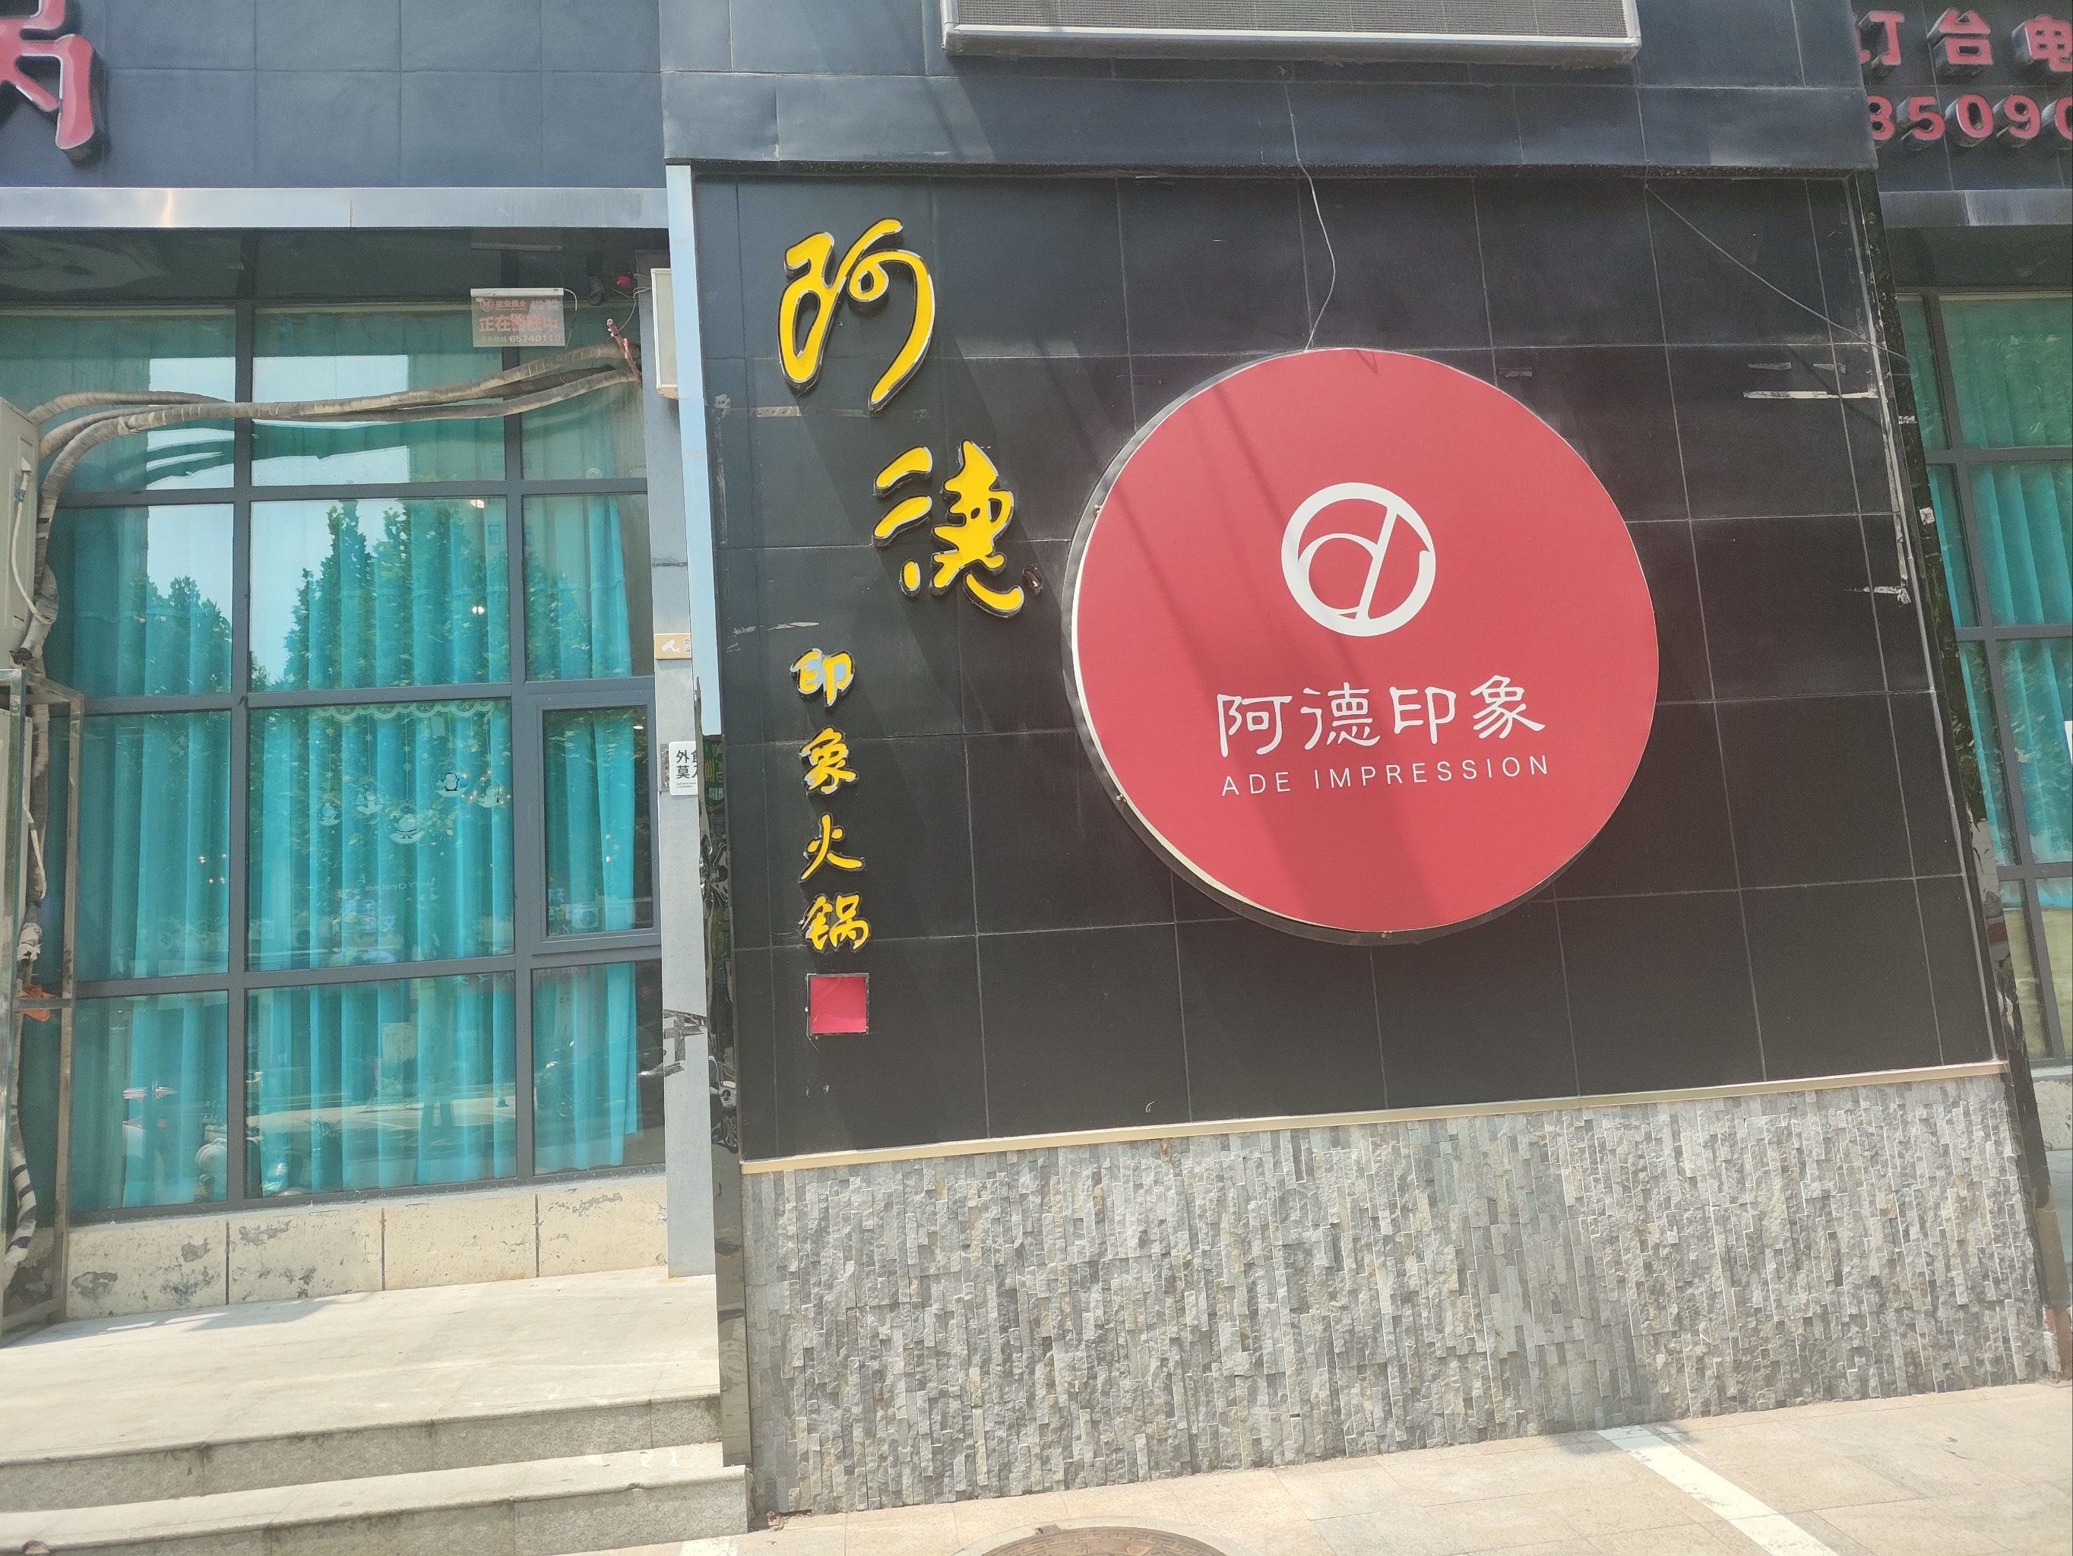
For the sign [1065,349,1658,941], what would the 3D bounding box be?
[{"bbox_3d":[1.015,-0.431,4.642,1.825,1.825,0.156,-3,-9,-7],"label":"sign"}]

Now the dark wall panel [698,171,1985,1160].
[{"bbox_3d":[0.980,-0.494,4.748,3.920,3.033,0.120,-3,-9,-7],"label":"dark wall panel"}]

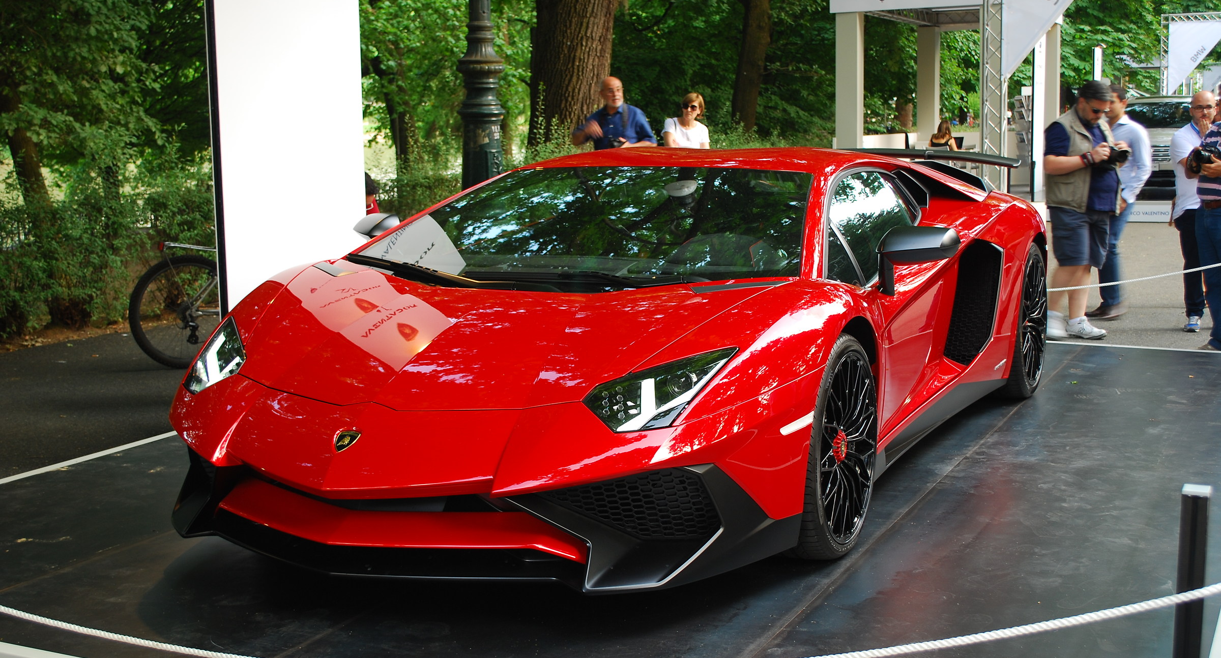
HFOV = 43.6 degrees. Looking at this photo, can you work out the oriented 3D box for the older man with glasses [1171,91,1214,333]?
[{"bbox_3d":[4.129,-0.825,10.762,0.500,1.690,0.380,-5,9,-28],"label":"older man with glasses"}]

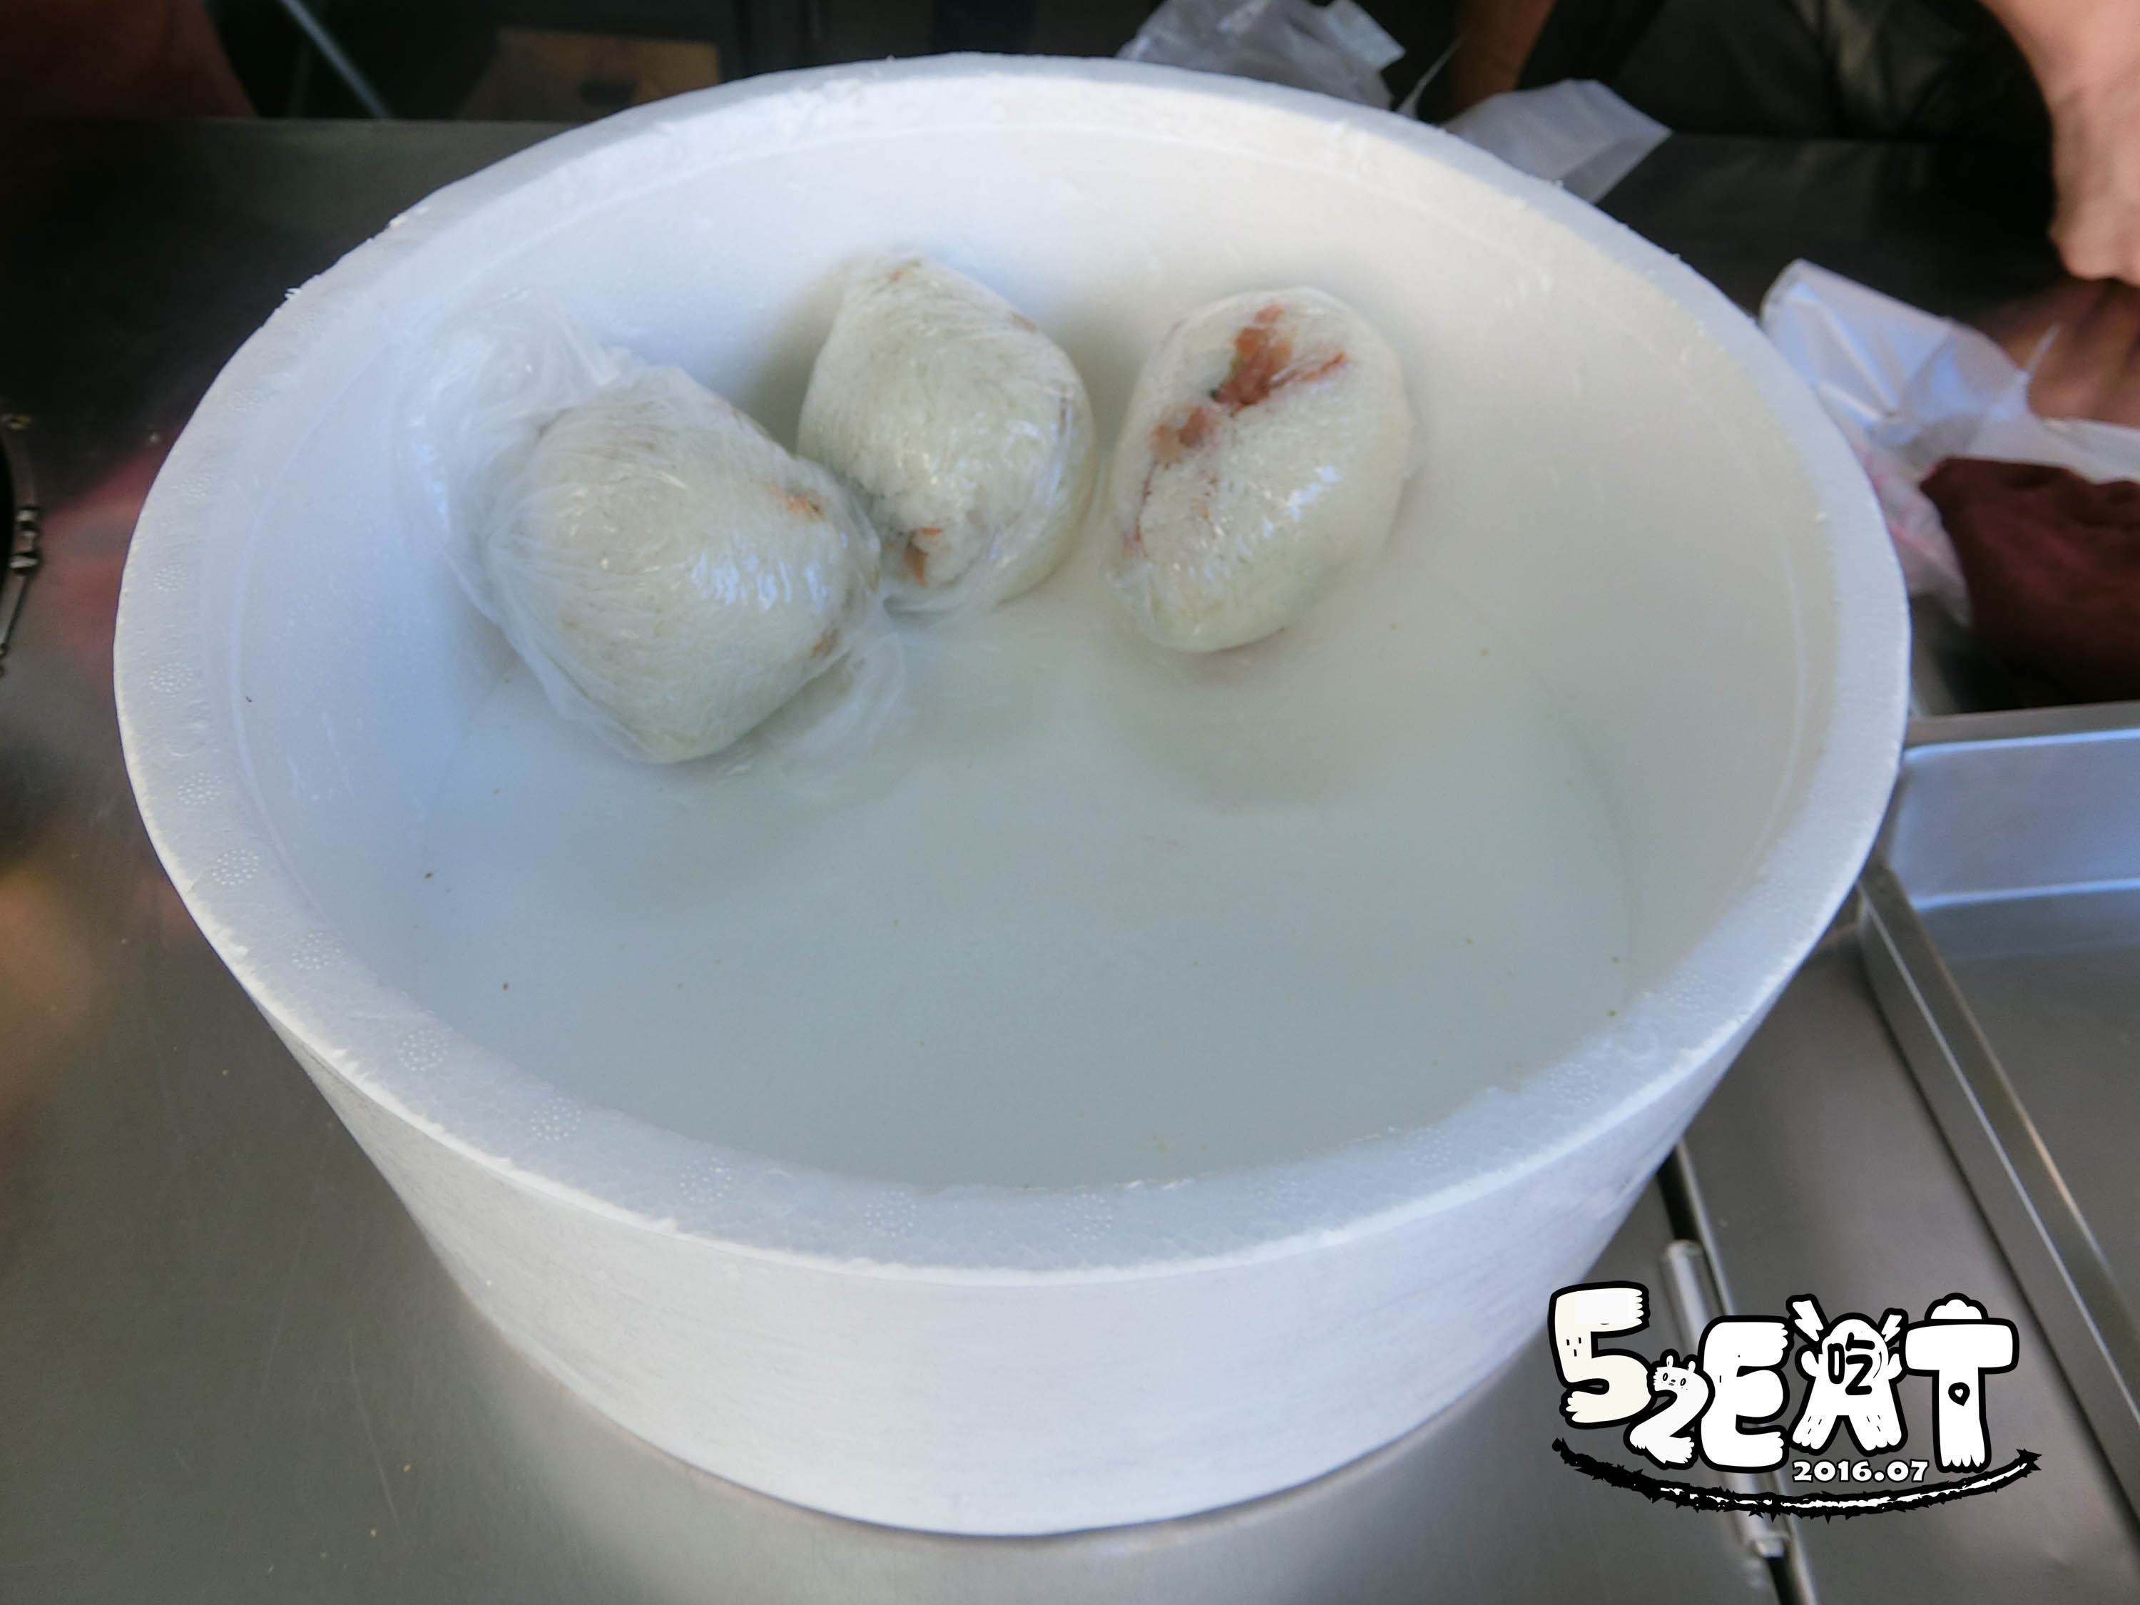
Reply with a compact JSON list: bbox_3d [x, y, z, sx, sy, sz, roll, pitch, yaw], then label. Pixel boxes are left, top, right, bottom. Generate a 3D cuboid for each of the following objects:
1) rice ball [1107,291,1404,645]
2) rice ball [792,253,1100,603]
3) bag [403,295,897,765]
[{"bbox_3d":[0.056,-0.099,0.462,0.084,0.080,0.115,27,80,19],"label":"rice ball"},{"bbox_3d":[-0.037,-0.112,0.471,0.087,0.083,0.117,-13,64,-12],"label":"rice ball"},{"bbox_3d":[-0.109,-0.067,0.427,0.118,0.097,0.120,21,54,15],"label":"bag"}]

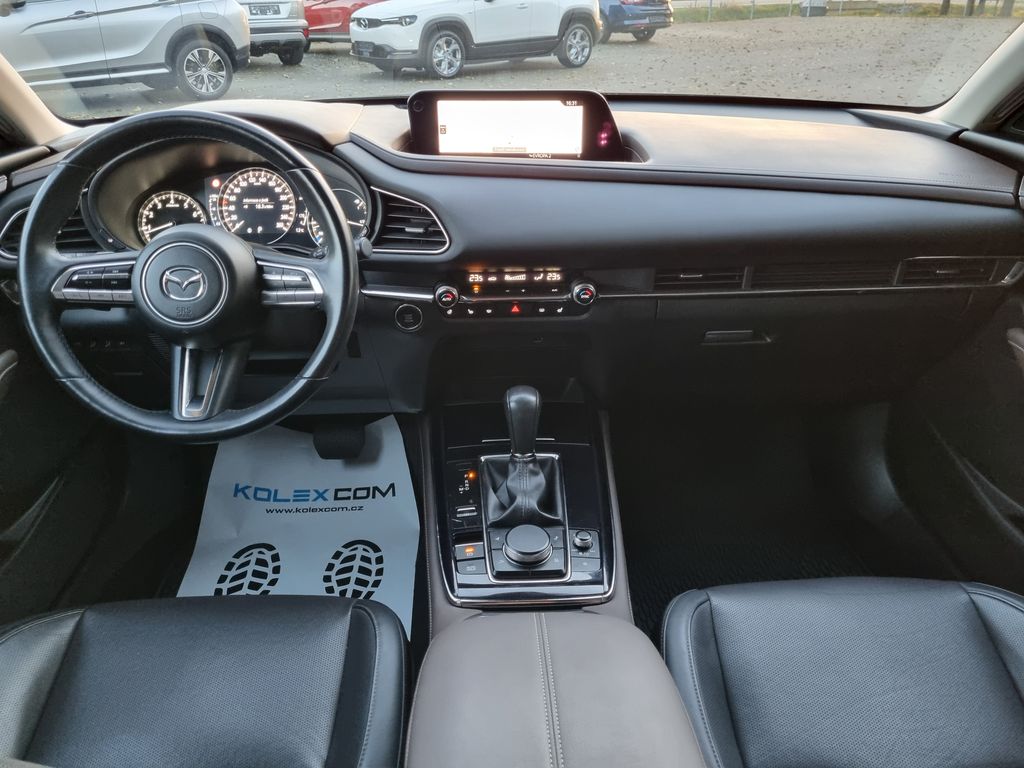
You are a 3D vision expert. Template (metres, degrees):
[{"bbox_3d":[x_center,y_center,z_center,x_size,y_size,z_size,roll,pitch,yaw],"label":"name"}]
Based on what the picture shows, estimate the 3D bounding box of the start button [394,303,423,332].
[{"bbox_3d":[-0.147,-0.094,1.091,0.038,0.038,0.018,4,23,8],"label":"start button"}]

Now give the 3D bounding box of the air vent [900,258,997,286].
[{"bbox_3d":[0.622,-0.159,1.097,0.134,0.038,0.030,-1,22,0],"label":"air vent"}]

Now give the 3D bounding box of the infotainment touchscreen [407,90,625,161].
[{"bbox_3d":[0.006,-0.378,1.123,0.312,0.104,0.035,1,22,4],"label":"infotainment touchscreen"}]

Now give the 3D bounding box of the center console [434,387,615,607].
[{"bbox_3d":[0.012,0.088,0.907,0.195,0.125,0.320,-2,39,-2],"label":"center console"}]

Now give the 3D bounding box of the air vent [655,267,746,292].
[{"bbox_3d":[0.264,-0.147,1.082,0.124,0.036,0.030,-2,22,-2],"label":"air vent"}]

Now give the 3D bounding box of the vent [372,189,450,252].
[{"bbox_3d":[-0.137,-0.216,1.035,0.105,0.090,0.045,2,19,5],"label":"vent"}]

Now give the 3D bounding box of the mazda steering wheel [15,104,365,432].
[{"bbox_3d":[-0.355,-0.120,0.871,0.370,0.370,0.100,-2,3,-3],"label":"mazda steering wheel"}]

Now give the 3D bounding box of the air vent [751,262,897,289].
[{"bbox_3d":[0.441,-0.153,1.089,0.204,0.036,0.030,-2,22,-2],"label":"air vent"}]

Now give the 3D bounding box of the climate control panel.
[{"bbox_3d":[0.005,-0.126,1.072,0.222,0.068,0.040,-2,15,-2],"label":"climate control panel"}]

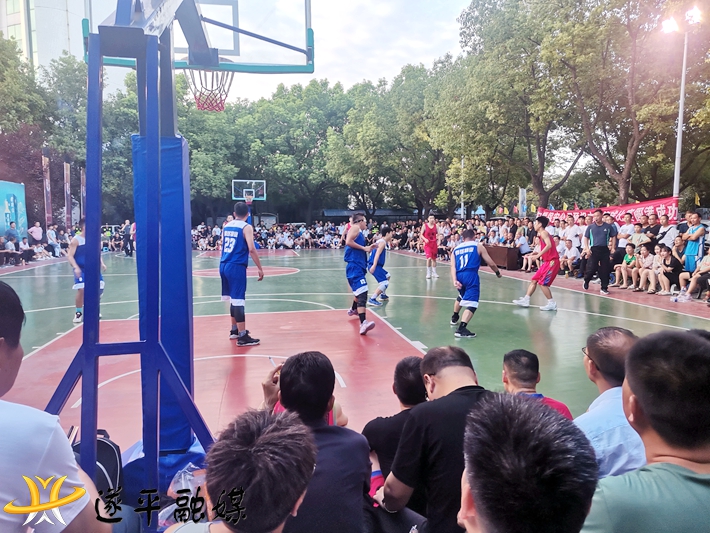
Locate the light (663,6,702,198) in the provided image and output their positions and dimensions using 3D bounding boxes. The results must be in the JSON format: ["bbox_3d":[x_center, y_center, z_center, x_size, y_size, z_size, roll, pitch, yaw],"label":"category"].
[{"bbox_3d":[8.476,-3.100,14.037,0.500,6.900,1.100,-1,5,-10],"label":"light"}]

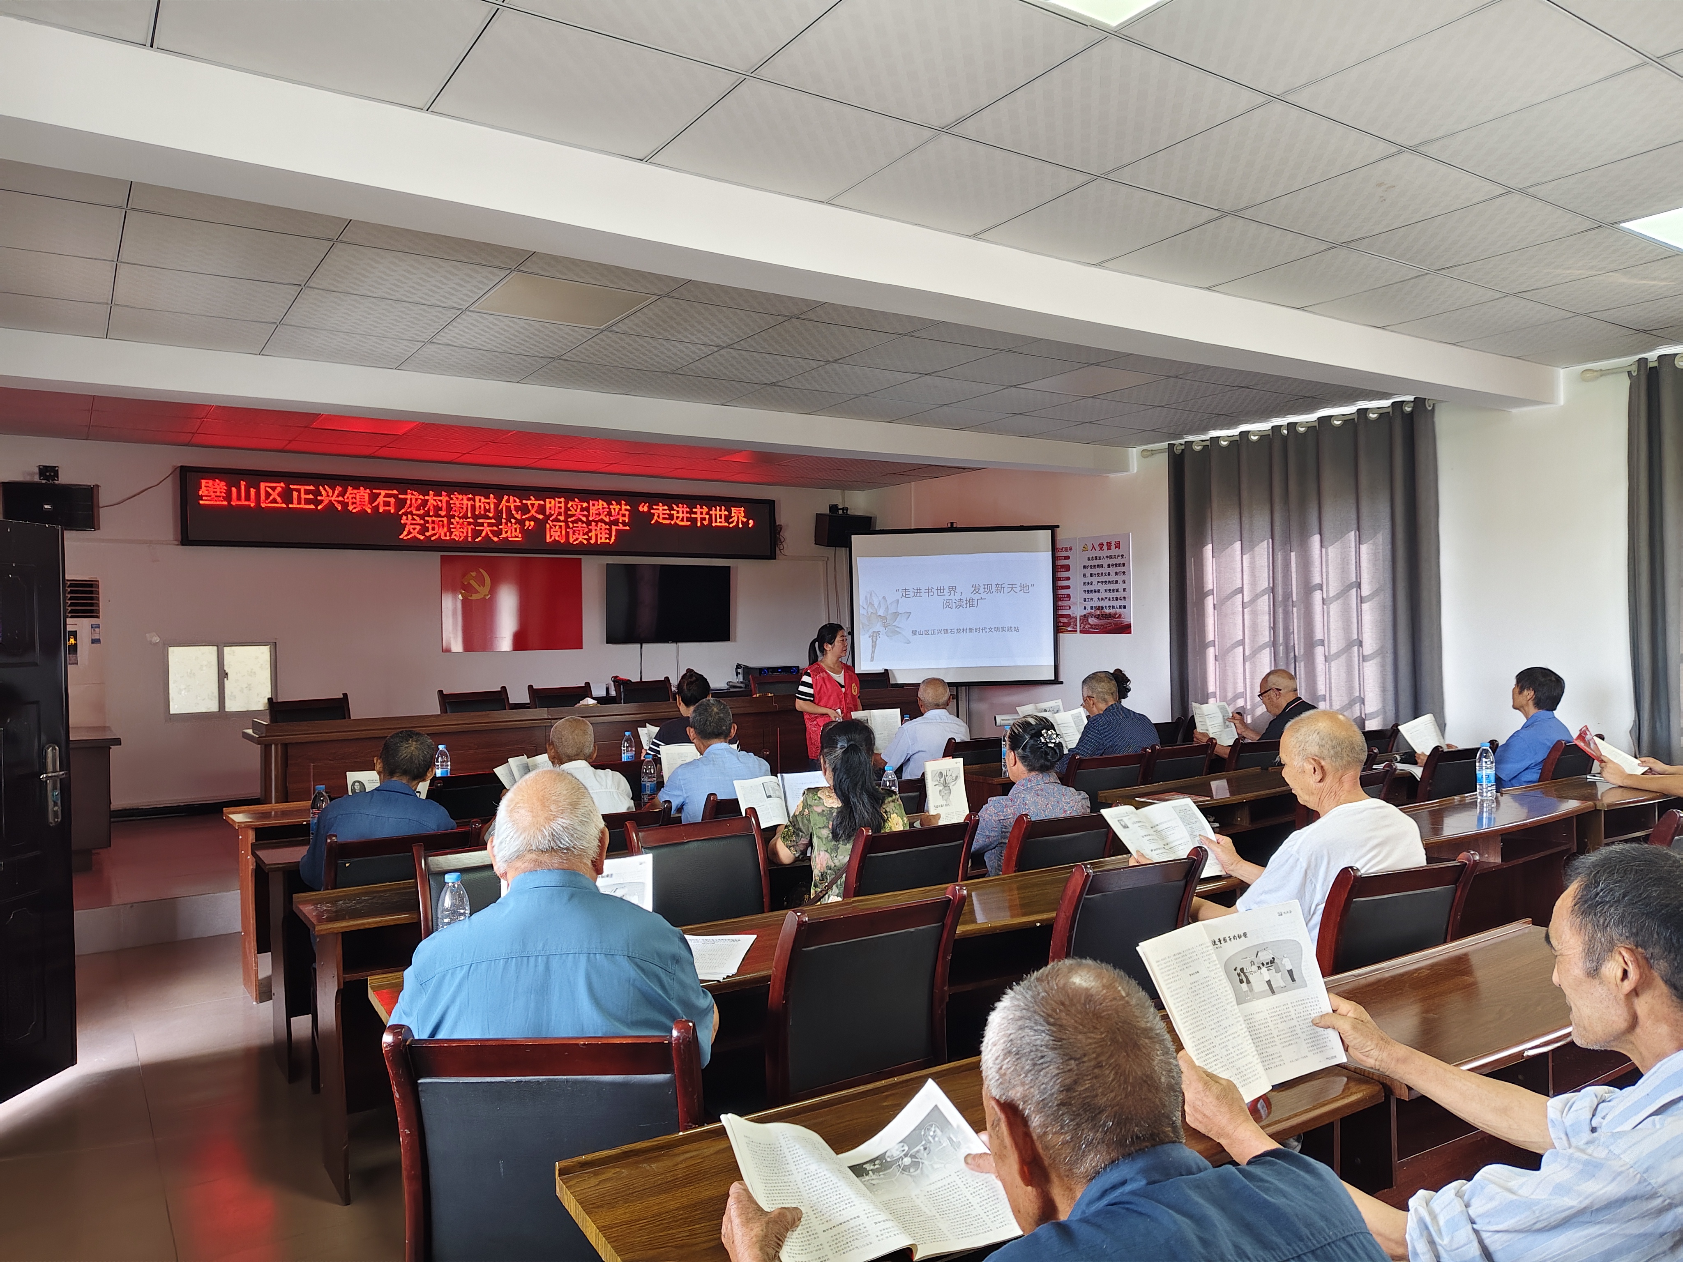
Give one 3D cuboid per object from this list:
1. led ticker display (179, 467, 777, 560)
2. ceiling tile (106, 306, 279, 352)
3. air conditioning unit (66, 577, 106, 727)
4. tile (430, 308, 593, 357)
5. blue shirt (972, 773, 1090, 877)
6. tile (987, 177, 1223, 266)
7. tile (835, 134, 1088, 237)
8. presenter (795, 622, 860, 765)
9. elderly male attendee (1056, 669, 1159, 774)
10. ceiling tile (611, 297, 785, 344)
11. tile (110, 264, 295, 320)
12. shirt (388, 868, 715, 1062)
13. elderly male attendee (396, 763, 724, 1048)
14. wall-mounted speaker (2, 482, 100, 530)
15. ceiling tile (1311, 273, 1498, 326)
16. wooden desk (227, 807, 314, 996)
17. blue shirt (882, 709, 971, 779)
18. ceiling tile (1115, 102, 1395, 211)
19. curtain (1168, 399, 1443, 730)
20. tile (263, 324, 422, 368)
[{"bbox_3d":[-2.591,-0.890,9.357,4.730,0.540,0.100,-1,0,-34],"label":"led ticker display"},{"bbox_3d":[-2.812,-1.301,5.057,0.605,0.020,0.605,-1,0,-34],"label":"ceiling tile"},{"bbox_3d":[-5.241,0.501,7.833,0.500,1.707,0.320,-1,0,-34],"label":"air conditioning unit"},{"bbox_3d":[-1.469,-1.325,5.233,0.605,0.020,0.605,-1,0,-34],"label":"tile"},{"bbox_3d":[0.636,0.759,3.969,0.440,0.560,0.340,-1,0,-34],"label":"blue shirt"},{"bbox_3d":[0.862,-1.369,3.932,0.605,0.020,0.605,-1,0,-34],"label":"tile"},{"bbox_3d":[0.363,-1.344,3.533,0.595,0.015,0.579,-1,0,-34],"label":"tile"},{"bbox_3d":[-0.068,0.714,7.240,0.420,1.537,0.290,-1,0,-38],"label":"presenter"},{"bbox_3d":[1.216,0.805,5.598,0.500,1.200,0.700,-1,0,-38],"label":"elderly male attendee"},{"bbox_3d":[-0.651,-1.391,5.237,0.618,0.020,0.618,-1,0,-34],"label":"ceiling tile"},{"bbox_3d":[-2.471,-1.314,4.544,0.601,0.020,0.601,-1,0,-34],"label":"tile"},{"bbox_3d":[-0.451,0.666,1.866,0.510,0.580,0.360,-1,0,-12],"label":"shirt"},{"bbox_3d":[-0.477,0.850,2.040,0.540,1.250,0.750,-1,0,-12],"label":"elderly male attendee"},{"bbox_3d":[-5.283,-0.831,7.789,0.530,0.290,0.280,-1,0,-27],"label":"wall-mounted speaker"},{"bbox_3d":[2.392,-1.399,4.953,0.609,0.015,0.596,-1,0,-34],"label":"ceiling tile"},{"bbox_3d":[-2.055,1.140,5.230,1.200,0.770,0.400,-1,0,-34],"label":"wooden desk"},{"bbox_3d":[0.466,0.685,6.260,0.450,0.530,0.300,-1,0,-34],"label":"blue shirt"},{"bbox_3d":[1.202,-1.379,3.417,0.601,0.020,0.601,-1,0,-34],"label":"ceiling tile"},{"bbox_3d":[2.969,-0.038,7.693,0.130,2.665,1.999,-1,0,-34],"label":"curtain"},{"bbox_3d":[-2.269,-1.290,5.305,0.595,0.015,0.585,-1,0,-34],"label":"tile"}]

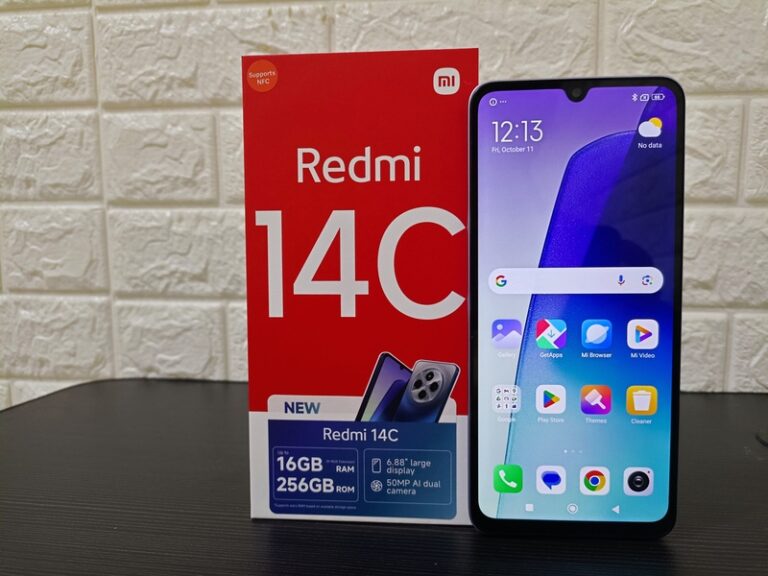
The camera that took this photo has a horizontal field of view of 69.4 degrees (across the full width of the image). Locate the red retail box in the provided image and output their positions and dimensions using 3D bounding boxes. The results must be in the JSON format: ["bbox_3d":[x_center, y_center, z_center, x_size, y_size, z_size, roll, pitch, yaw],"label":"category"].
[{"bbox_3d":[-0.008,0.000,0.242,0.091,0.184,0.048,0,4,5],"label":"red retail box"}]

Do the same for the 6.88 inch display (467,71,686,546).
[{"bbox_3d":[0.071,0.009,0.207,0.078,0.172,0.009,0,3,4],"label":"6.88 inch display"}]

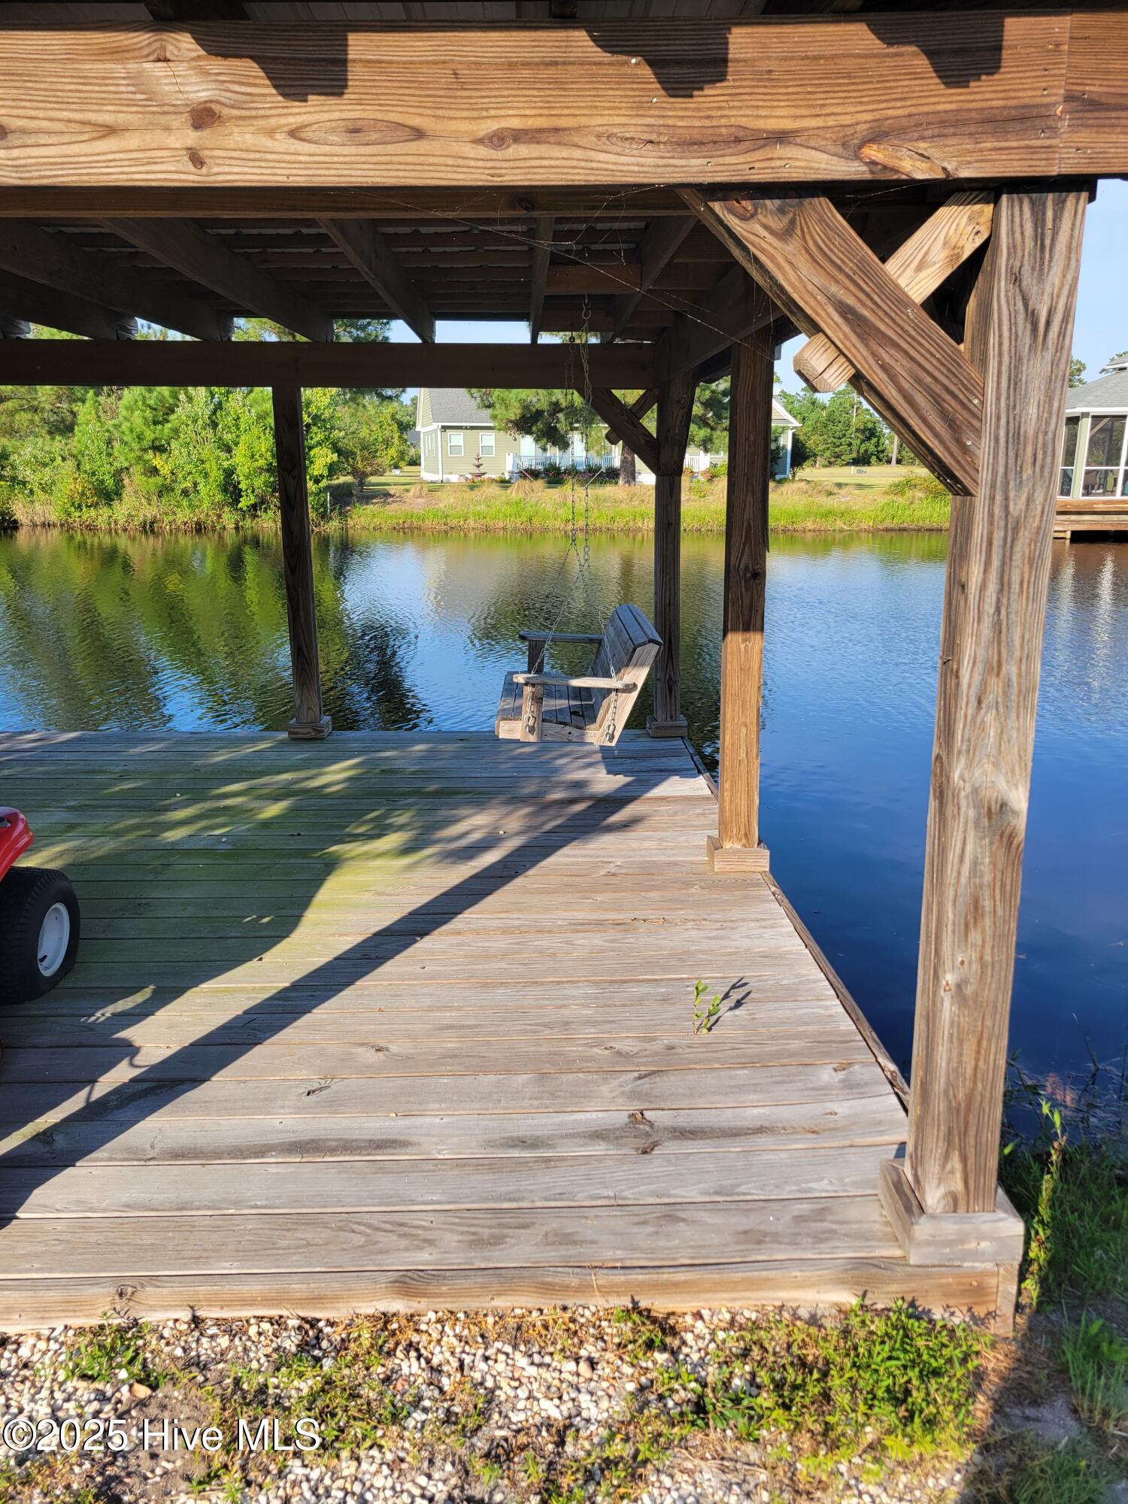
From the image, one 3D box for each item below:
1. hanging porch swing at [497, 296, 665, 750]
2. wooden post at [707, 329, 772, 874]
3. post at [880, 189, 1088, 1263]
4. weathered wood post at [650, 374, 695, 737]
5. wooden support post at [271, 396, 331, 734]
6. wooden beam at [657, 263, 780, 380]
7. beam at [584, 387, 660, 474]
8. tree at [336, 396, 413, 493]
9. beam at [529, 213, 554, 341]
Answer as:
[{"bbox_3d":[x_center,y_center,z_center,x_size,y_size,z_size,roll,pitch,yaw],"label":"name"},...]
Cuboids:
[{"bbox_3d":[0.045,-1.084,5.454,0.740,1.880,1.270,-1,13,-2],"label":"hanging porch swing"},{"bbox_3d":[0.694,-0.547,4.332,0.210,2.050,0.210,-1,13,-2],"label":"wooden post"},{"bbox_3d":[0.777,0.032,2.111,0.215,1.960,0.215,-1,13,-2],"label":"post"},{"bbox_3d":[0.628,-1.151,6.748,0.200,2.100,0.200,-1,13,-2],"label":"weathered wood post"},{"bbox_3d":[-1.556,-1.087,6.672,0.200,2.040,0.200,-1,13,-2],"label":"wooden support post"},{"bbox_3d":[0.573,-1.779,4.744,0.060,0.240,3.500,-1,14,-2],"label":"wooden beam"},{"bbox_3d":[0.345,-1.888,6.550,0.140,0.680,0.120,-45,11,8],"label":"beam"},{"bbox_3d":[-9.099,-14.688,54.000,3.600,4.800,3.500,-1,13,-2],"label":"tree"},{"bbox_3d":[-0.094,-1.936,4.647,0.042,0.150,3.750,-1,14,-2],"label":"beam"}]

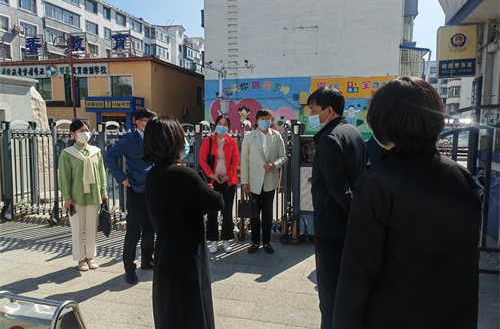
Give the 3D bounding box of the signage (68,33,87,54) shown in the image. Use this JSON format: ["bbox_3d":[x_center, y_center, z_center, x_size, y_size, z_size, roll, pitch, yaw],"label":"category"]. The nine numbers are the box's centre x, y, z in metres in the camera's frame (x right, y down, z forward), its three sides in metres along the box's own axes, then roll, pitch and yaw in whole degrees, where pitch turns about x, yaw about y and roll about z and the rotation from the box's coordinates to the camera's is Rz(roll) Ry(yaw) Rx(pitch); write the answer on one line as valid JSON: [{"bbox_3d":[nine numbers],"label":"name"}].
[{"bbox_3d":[-12.385,-8.687,28.000,1.380,1.350,0.170,1,6,13],"label":"signage"}]

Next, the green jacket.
[{"bbox_3d":[-1.785,0.104,4.150,0.450,0.630,0.260,-6,8,-42],"label":"green jacket"}]

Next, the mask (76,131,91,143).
[{"bbox_3d":[-1.742,-0.282,4.070,0.090,0.115,0.135,5,8,38],"label":"mask"}]

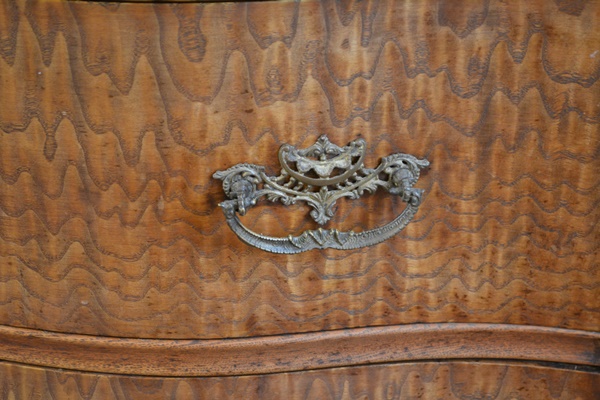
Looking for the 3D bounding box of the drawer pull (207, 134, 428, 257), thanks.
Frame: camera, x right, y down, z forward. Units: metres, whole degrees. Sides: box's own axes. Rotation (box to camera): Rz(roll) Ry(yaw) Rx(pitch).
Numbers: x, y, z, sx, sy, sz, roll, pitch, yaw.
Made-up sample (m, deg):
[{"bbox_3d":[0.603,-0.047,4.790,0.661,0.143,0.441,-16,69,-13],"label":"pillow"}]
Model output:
[{"bbox_3d":[0.014,-0.002,0.755,0.122,0.064,0.027,-3,20,-9],"label":"drawer pull"}]

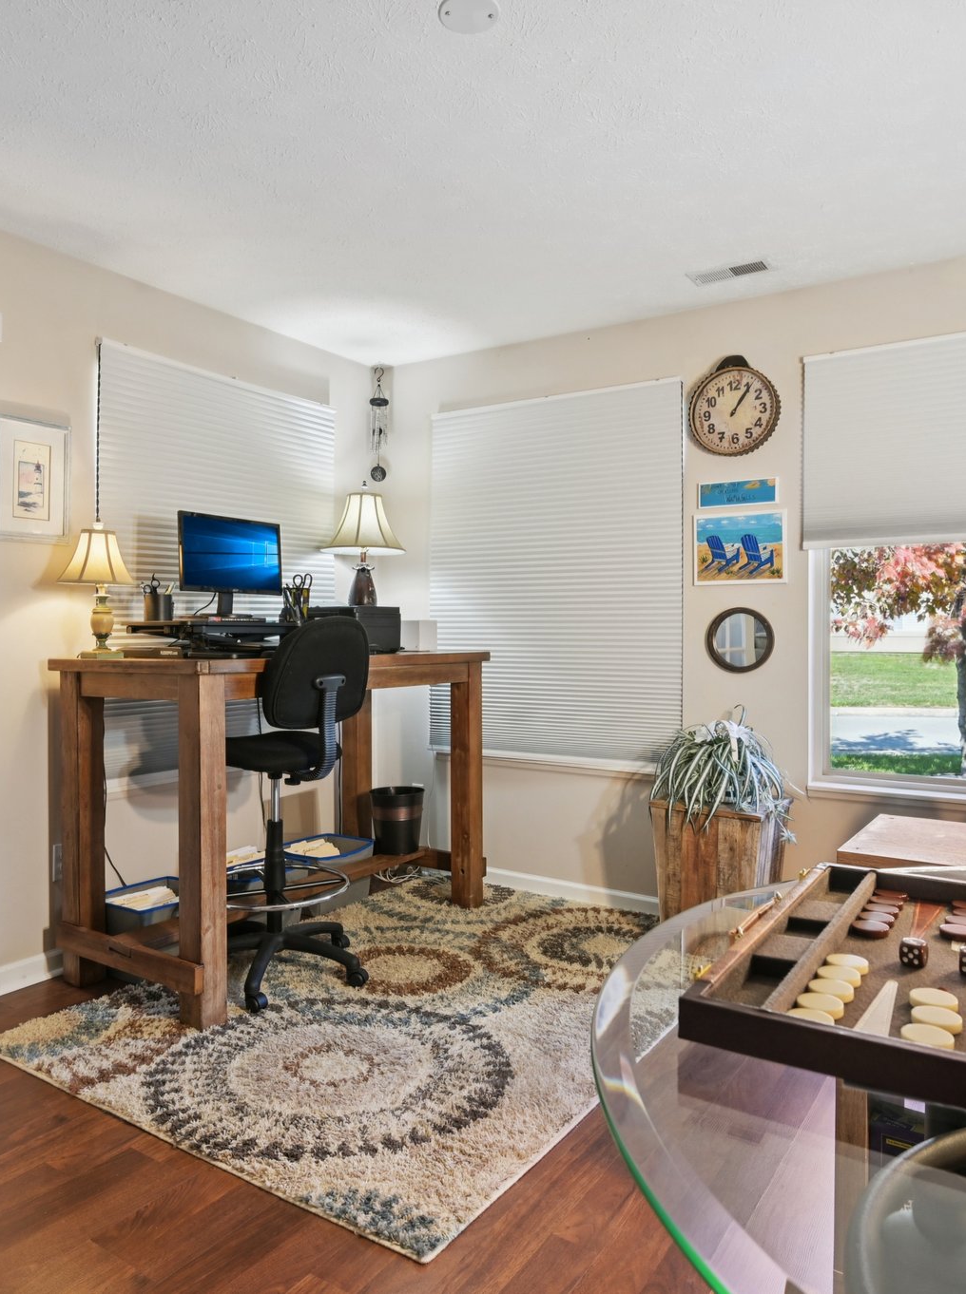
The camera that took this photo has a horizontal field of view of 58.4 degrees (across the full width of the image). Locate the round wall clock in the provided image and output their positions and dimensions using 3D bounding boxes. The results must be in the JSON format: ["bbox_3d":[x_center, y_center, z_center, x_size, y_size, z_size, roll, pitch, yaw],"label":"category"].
[{"bbox_3d":[0.954,-0.933,3.327,0.350,0.385,0.060,1,1,32],"label":"round wall clock"}]

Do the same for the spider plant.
[{"bbox_3d":[0.877,0.460,3.147,0.430,0.460,0.410,1,1,32],"label":"spider plant"}]

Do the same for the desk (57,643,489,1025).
[{"bbox_3d":[-0.710,0.573,3.315,0.771,1.083,1.513,0,1,34],"label":"desk"}]

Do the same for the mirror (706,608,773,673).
[{"bbox_3d":[1.006,-0.024,3.383,0.260,0.256,0.022,0,1,30],"label":"mirror"}]

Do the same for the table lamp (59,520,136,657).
[{"bbox_3d":[-1.263,-0.189,2.860,0.253,0.453,0.253,1,1,35],"label":"table lamp"}]

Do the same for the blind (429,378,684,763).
[{"bbox_3d":[0.286,-0.294,3.772,1.202,1.568,0.051,0,1,30],"label":"blind"}]

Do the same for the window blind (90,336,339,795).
[{"bbox_3d":[-1.019,-0.301,3.494,0.051,1.552,1.170,0,1,35],"label":"window blind"}]

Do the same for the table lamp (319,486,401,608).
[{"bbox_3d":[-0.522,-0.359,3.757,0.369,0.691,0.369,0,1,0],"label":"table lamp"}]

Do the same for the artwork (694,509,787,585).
[{"bbox_3d":[0.988,-0.382,3.332,0.355,0.280,0.020,1,1,32],"label":"artwork"}]

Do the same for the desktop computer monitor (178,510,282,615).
[{"bbox_3d":[-0.917,-0.294,3.151,0.190,0.362,0.462,1,1,35],"label":"desktop computer monitor"}]

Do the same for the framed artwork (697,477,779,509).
[{"bbox_3d":[0.998,-0.600,3.380,0.301,0.101,0.020,0,1,30],"label":"framed artwork"}]

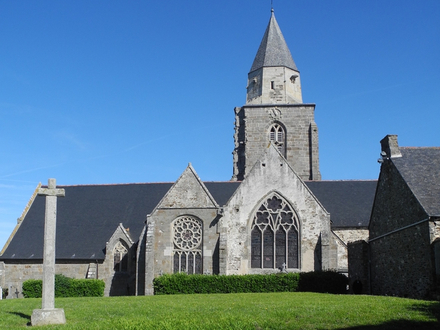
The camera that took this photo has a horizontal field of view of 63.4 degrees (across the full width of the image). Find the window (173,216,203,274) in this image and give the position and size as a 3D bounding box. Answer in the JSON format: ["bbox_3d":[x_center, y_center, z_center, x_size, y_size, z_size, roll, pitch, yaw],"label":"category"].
[{"bbox_3d":[-2.158,5.497,24.316,2.100,3.901,0.400,-1,-11,3],"label":"window"}]

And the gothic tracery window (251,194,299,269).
[{"bbox_3d":[3.657,4.432,23.799,3.248,4.888,0.400,-1,-11,3],"label":"gothic tracery window"}]

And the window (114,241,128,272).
[{"bbox_3d":[-7.057,6.605,25.771,0.971,2.233,0.350,-1,-11,3],"label":"window"}]

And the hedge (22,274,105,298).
[{"bbox_3d":[-9.500,7.421,21.849,4.880,1.300,1.100,-1,-11,3],"label":"hedge"}]

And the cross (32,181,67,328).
[{"bbox_3d":[-3.950,1.957,8.302,0.730,3.200,0.600,-1,-11,6],"label":"cross"}]

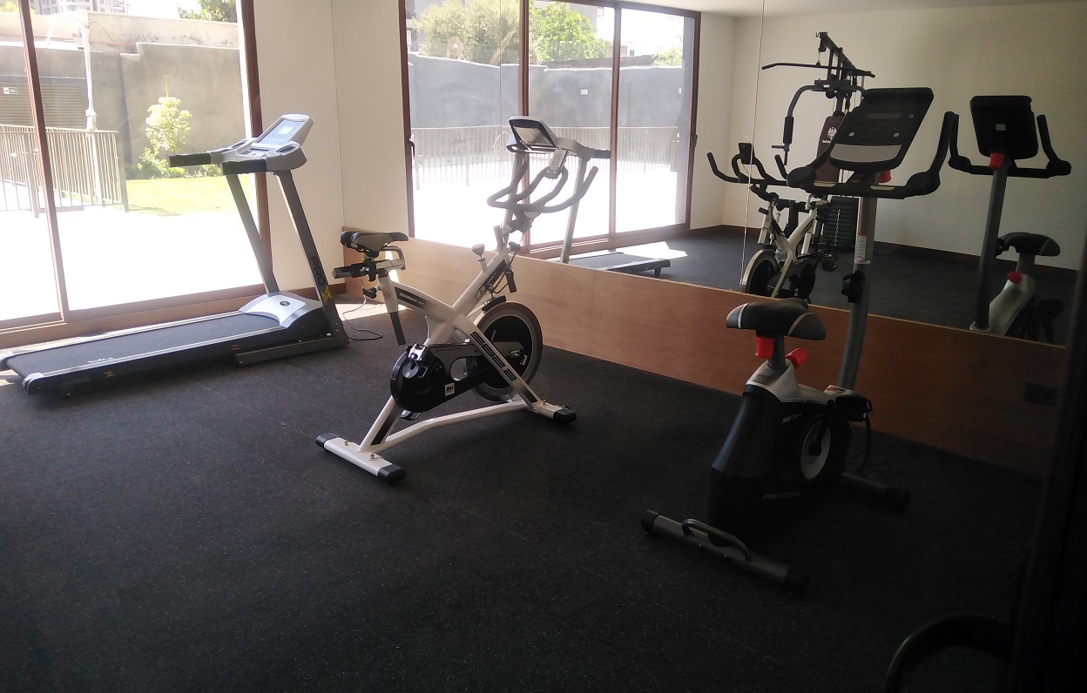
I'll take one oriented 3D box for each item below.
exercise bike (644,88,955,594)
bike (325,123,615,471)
[{"bbox_3d":[0.880,-0.109,2.660,1.024,1.434,0.557,-14,20,-43],"label":"exercise bike"},{"bbox_3d":[-0.336,-0.215,3.406,0.557,1.235,1.171,15,20,43],"label":"bike"}]

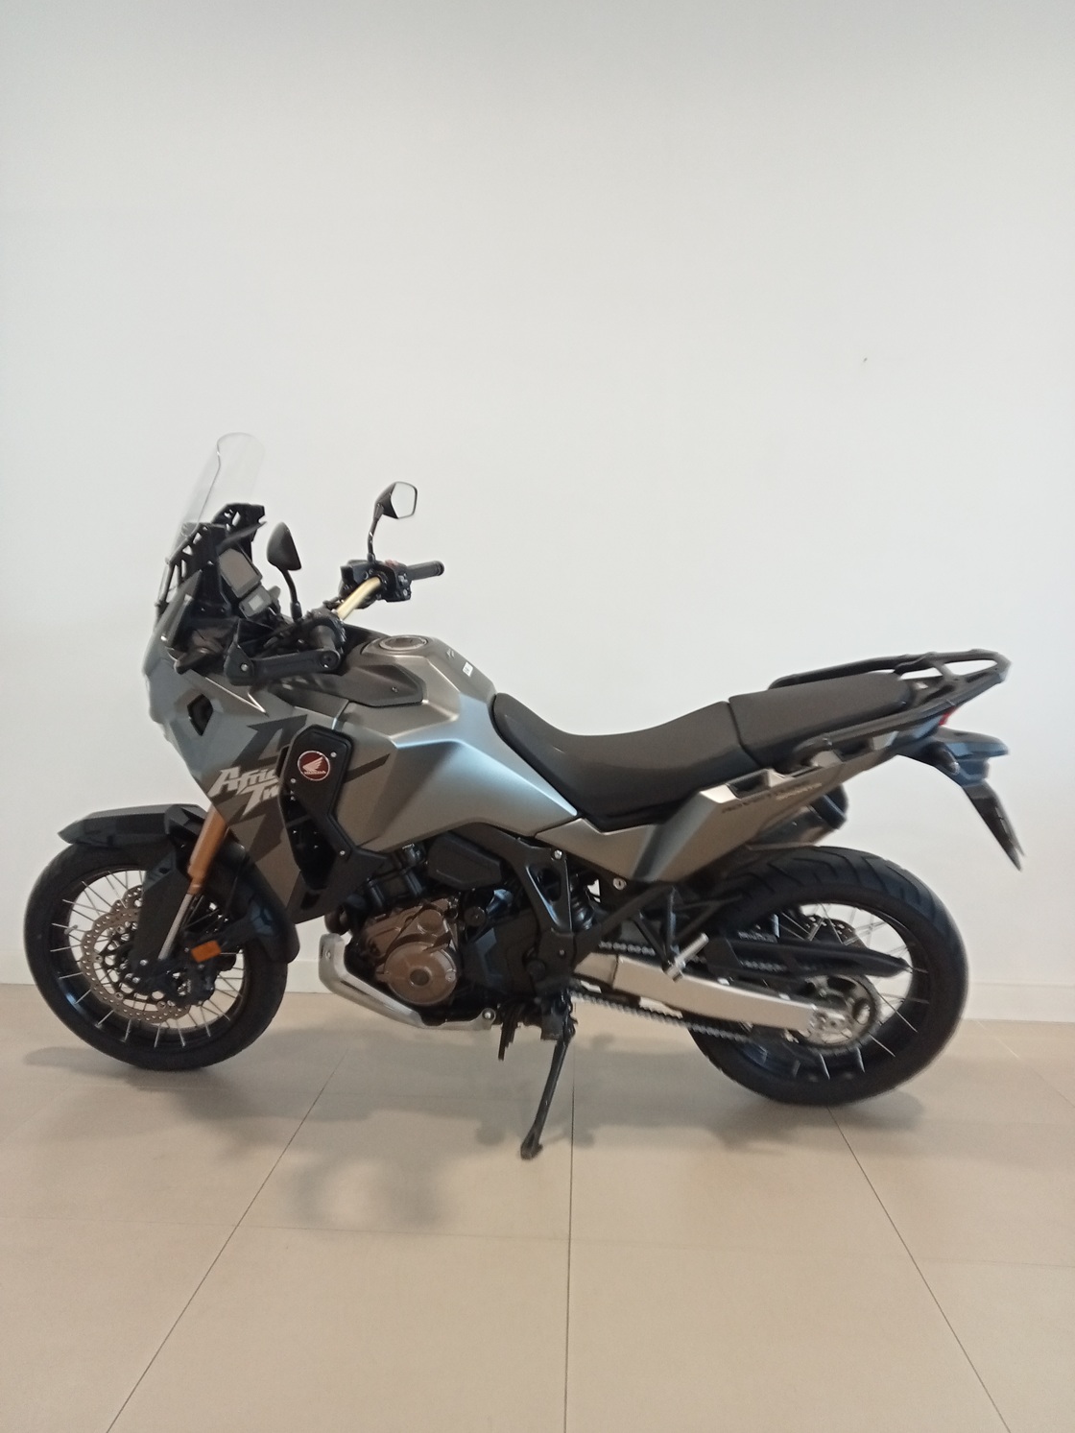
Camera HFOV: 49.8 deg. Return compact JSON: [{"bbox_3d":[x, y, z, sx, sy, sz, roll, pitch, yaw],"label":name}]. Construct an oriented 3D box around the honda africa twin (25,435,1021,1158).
[{"bbox_3d":[-0.084,0.163,2.547,2.313,1.490,0.920,2,2,4],"label":"honda africa twin"}]

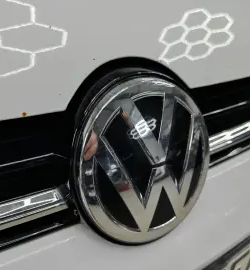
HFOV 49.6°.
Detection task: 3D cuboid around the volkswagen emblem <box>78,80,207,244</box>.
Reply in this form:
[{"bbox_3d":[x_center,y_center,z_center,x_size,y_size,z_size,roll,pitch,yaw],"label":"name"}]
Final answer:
[{"bbox_3d":[0.024,0.022,0.237,0.144,0.144,0.018,-14,12,-33],"label":"volkswagen emblem"}]

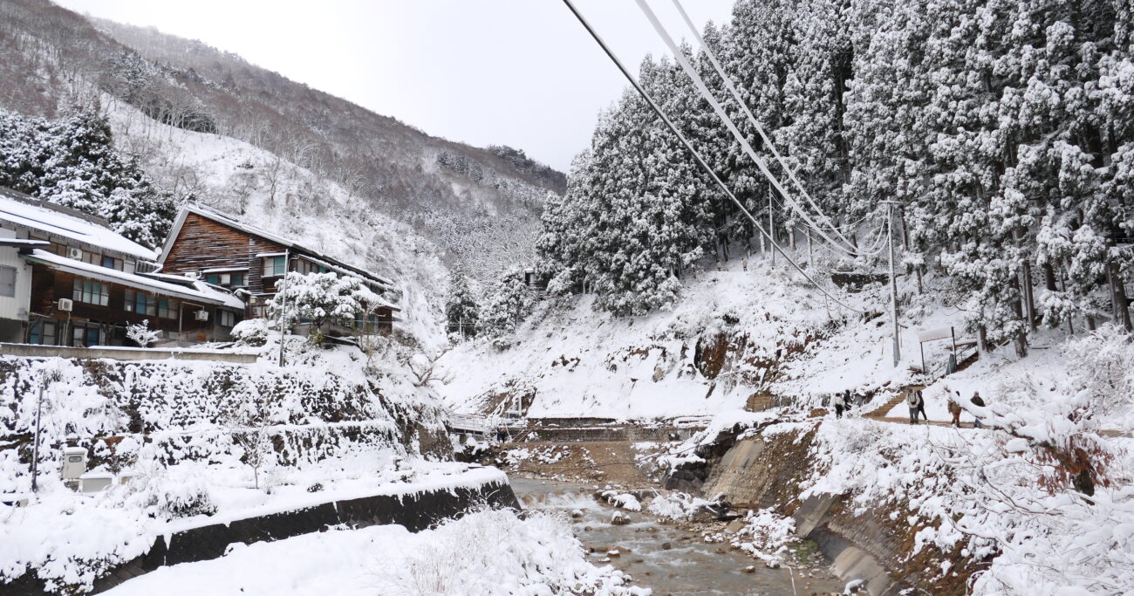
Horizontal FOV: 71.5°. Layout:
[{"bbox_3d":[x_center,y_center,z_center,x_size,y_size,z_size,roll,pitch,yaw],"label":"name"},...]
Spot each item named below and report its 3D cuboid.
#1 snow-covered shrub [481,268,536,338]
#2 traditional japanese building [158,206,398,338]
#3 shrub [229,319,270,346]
[{"bbox_3d":[-8.229,0.557,110.000,7.500,9.500,7.000,0,-7,-4],"label":"snow-covered shrub"},{"bbox_3d":[-19.414,-0.590,56.537,9.000,8.200,17.200,-2,-8,10],"label":"traditional japanese building"},{"bbox_3d":[-18.043,1.965,44.800,2.200,1.450,2.100,2,-8,-22],"label":"shrub"}]

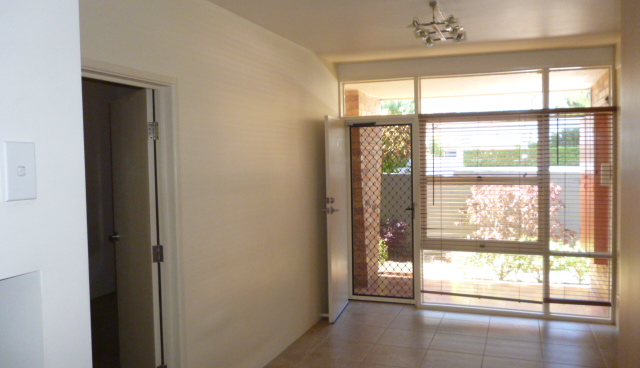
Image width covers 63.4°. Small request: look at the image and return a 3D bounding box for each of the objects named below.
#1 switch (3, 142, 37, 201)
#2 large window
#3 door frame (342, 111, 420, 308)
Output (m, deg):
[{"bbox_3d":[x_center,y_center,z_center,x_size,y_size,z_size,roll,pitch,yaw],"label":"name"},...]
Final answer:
[{"bbox_3d":[-0.596,-0.025,1.039,0.012,0.117,0.070,0,3,21],"label":"switch"},{"bbox_3d":[1.928,0.101,5.240,1.872,2.437,0.104,0,3,21],"label":"large window"},{"bbox_3d":[0.657,0.301,5.762,0.891,2.125,0.126,0,3,21],"label":"door frame"}]

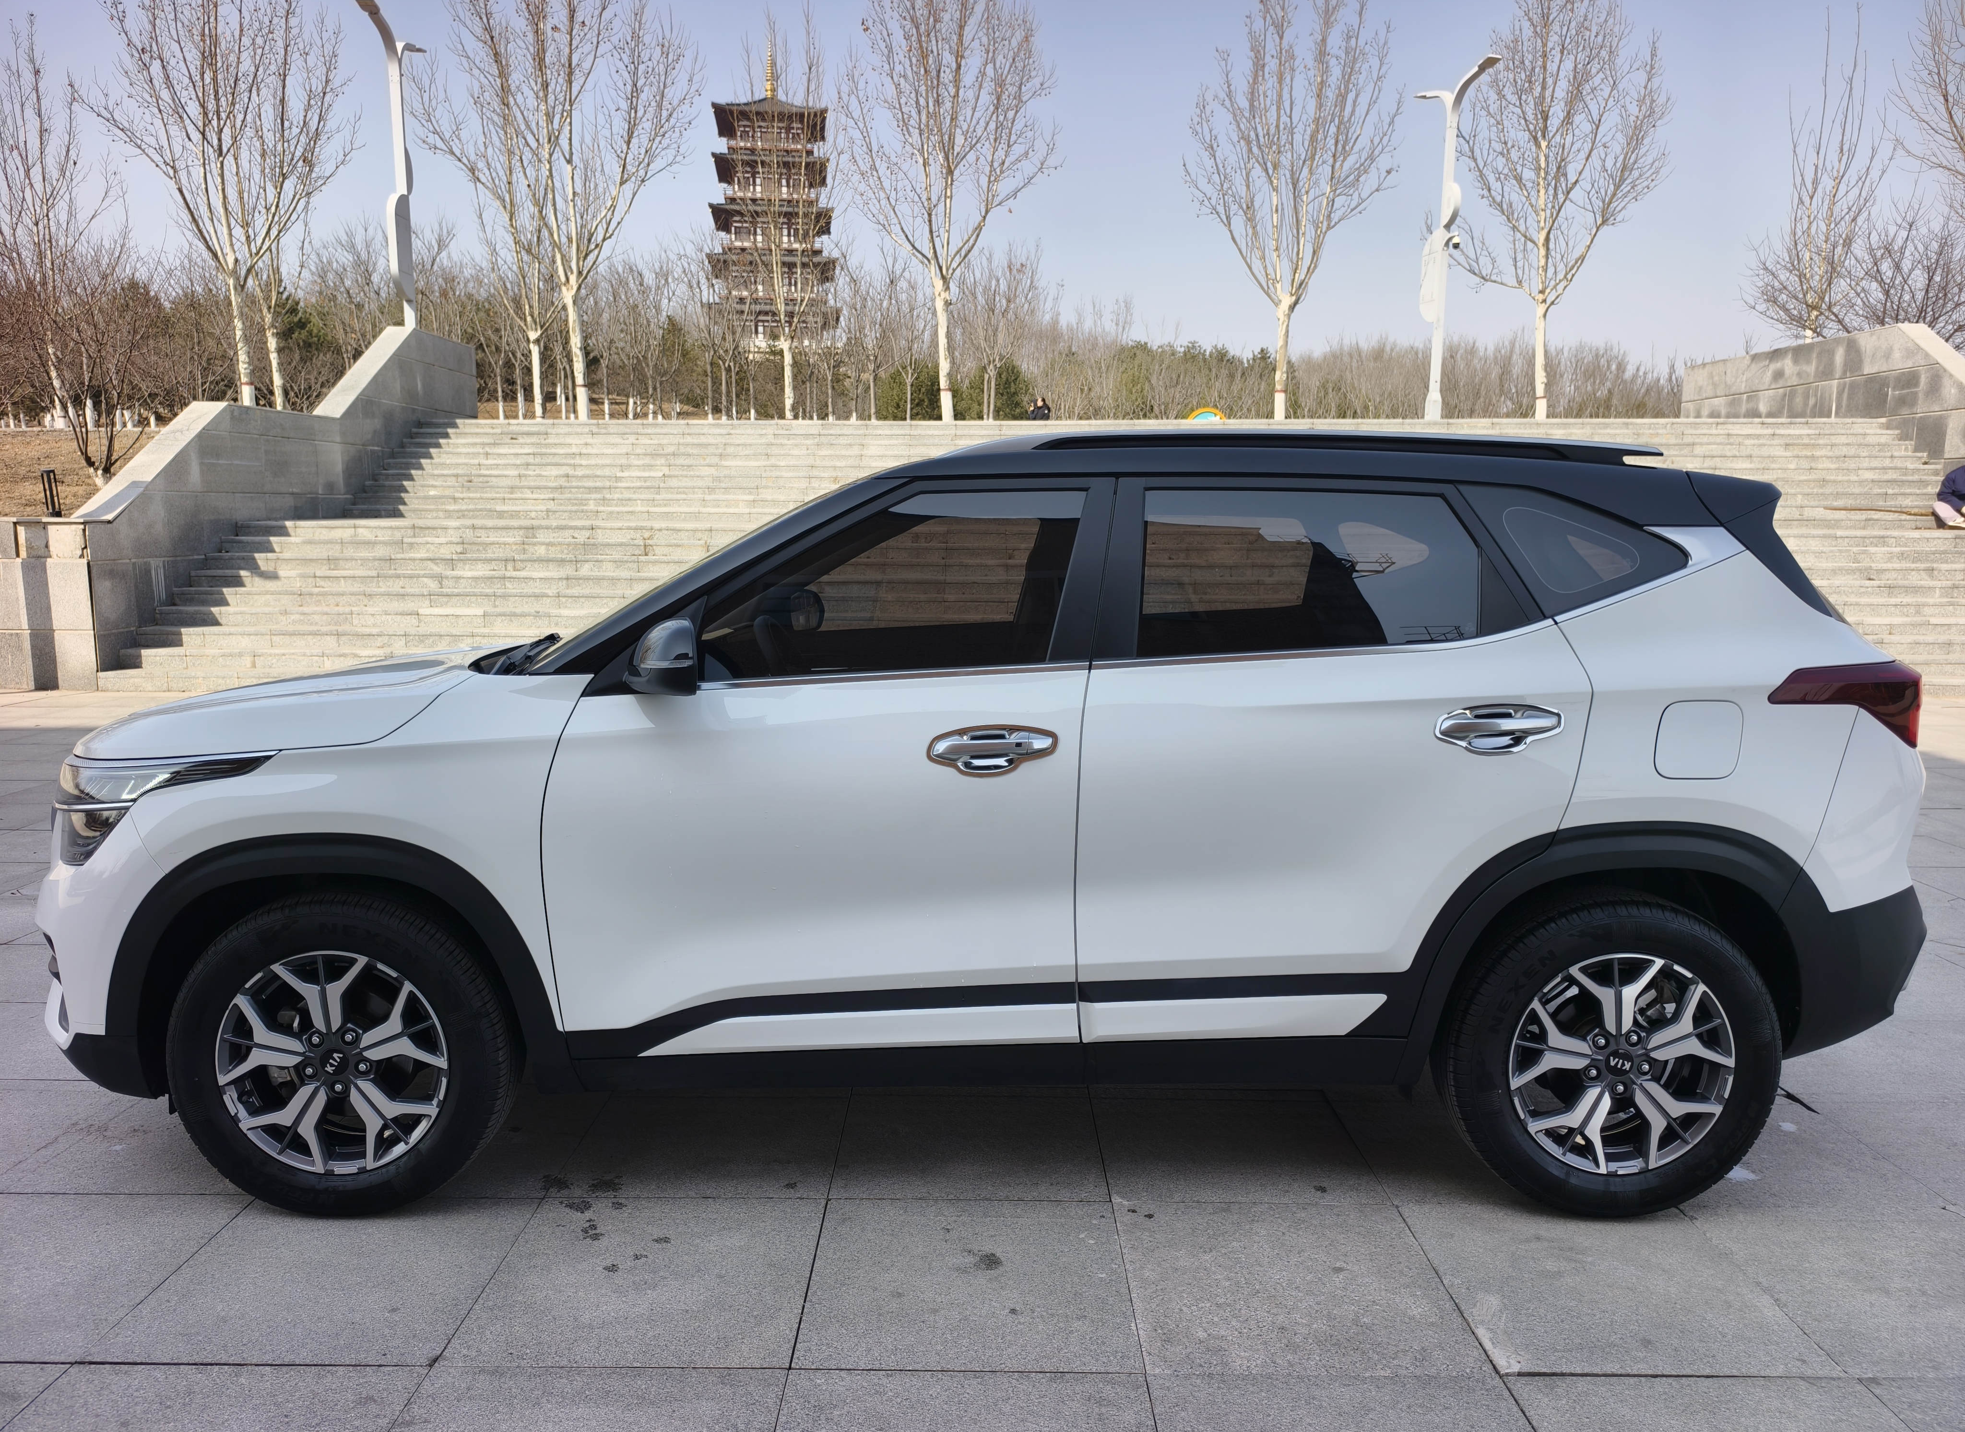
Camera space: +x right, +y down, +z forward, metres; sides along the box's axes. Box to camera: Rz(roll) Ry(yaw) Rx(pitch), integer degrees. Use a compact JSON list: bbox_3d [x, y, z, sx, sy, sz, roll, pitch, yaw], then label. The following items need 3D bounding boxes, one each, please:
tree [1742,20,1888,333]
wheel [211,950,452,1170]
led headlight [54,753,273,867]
[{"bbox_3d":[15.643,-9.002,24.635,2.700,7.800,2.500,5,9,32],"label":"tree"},{"bbox_3d":[-1.318,0.688,2.724,0.470,0.470,0.180,0,8,-1],"label":"wheel"},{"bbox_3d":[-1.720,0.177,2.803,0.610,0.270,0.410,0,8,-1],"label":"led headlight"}]

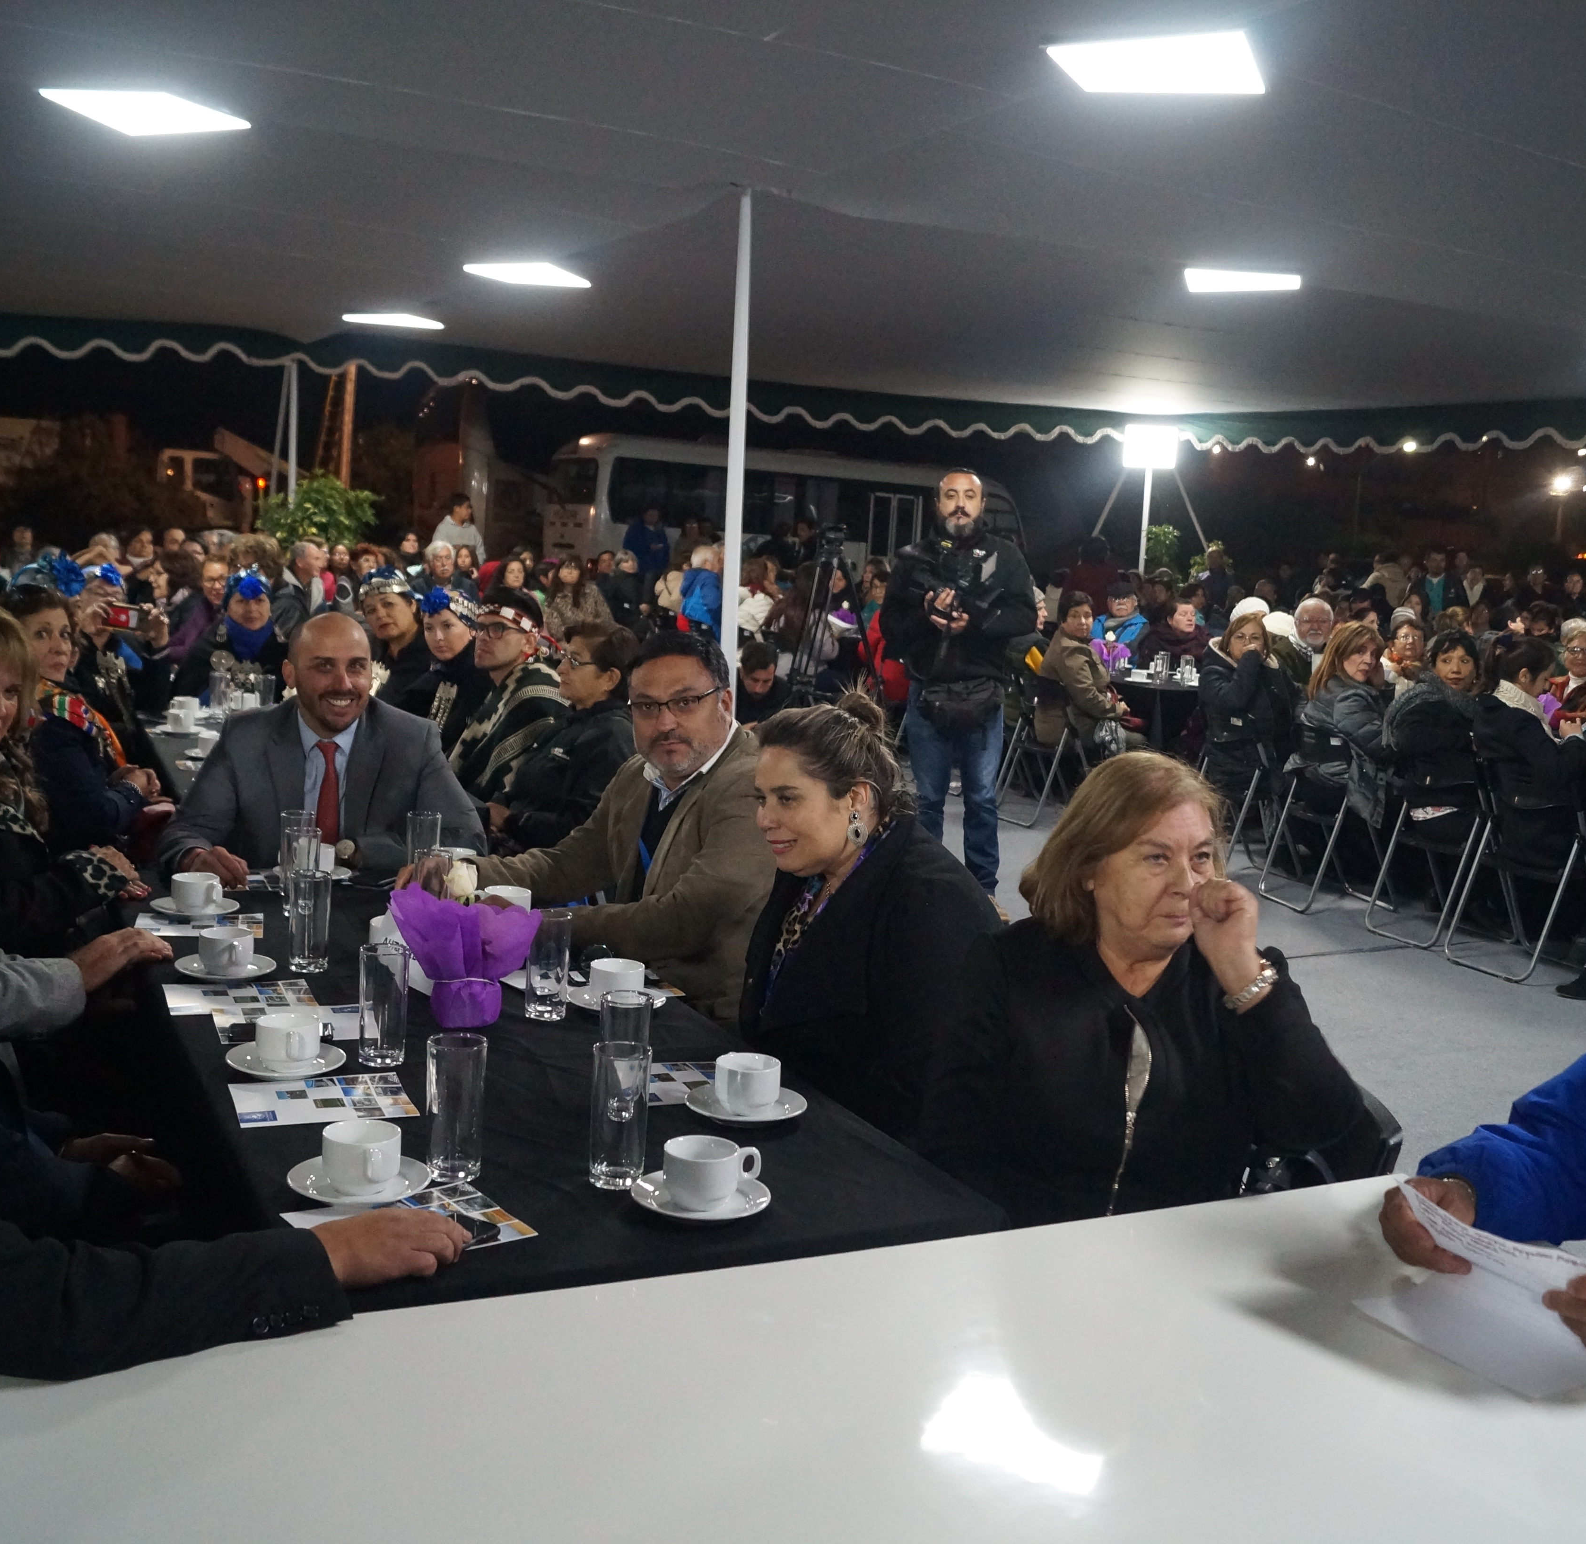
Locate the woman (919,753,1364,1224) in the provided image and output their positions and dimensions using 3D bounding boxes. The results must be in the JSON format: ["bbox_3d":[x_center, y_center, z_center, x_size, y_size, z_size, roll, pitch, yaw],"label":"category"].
[{"bbox_3d":[0.366,0.604,2.083,0.600,1.250,0.780,8,10,32],"label":"woman"}]

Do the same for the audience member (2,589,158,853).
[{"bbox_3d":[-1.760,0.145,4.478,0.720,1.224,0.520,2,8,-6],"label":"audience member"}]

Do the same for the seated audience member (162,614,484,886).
[{"bbox_3d":[-0.962,0.296,3.645,0.620,1.230,0.750,0,8,-19],"label":"seated audience member"}]

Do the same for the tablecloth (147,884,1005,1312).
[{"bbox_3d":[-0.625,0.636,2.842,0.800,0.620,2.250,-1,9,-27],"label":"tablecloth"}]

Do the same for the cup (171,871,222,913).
[{"bbox_3d":[-1.008,0.208,2.960,0.100,0.058,0.080,7,9,26],"label":"cup"}]

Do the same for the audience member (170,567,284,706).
[{"bbox_3d":[-1.898,-0.086,6.114,0.530,1.220,0.720,0,9,-21],"label":"audience member"}]

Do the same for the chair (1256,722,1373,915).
[{"bbox_3d":[2.333,0.180,7.521,0.470,0.780,0.450,0,9,-20],"label":"chair"}]

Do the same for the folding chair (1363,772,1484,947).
[{"bbox_3d":[2.584,0.243,6.844,0.480,0.810,0.450,-1,9,-28],"label":"folding chair"}]

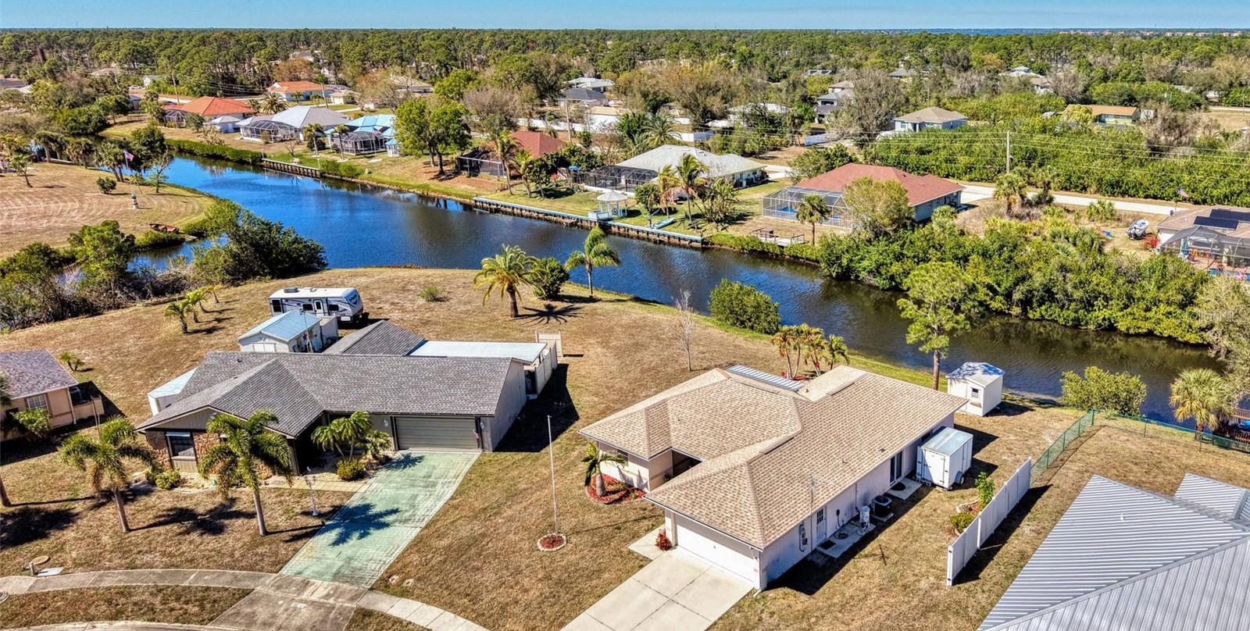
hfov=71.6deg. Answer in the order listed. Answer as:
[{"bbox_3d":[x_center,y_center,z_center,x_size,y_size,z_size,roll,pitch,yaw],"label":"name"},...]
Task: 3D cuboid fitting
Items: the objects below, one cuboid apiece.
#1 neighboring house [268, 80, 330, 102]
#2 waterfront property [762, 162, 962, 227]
[{"bbox_3d":[-122.564,-84.165,325.715,14.500,5.600,18.500,16,24,40],"label":"neighboring house"},{"bbox_3d":[34.934,-18.039,125.047,19.600,5.400,25.500,15,24,38],"label":"waterfront property"}]

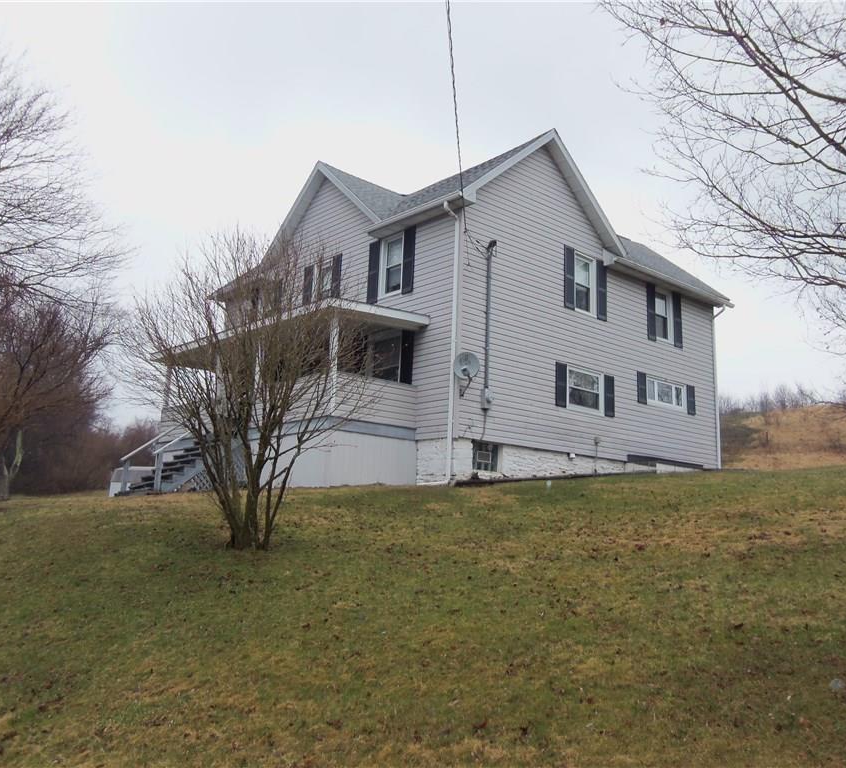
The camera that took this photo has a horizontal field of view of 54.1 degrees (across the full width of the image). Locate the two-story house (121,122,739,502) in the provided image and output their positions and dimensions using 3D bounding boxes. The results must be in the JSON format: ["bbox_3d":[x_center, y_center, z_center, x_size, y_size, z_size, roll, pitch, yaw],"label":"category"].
[{"bbox_3d":[-0.308,-0.955,22.698,14.400,8.650,11.150,11,-13,-40],"label":"two-story house"}]

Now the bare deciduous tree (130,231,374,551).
[{"bbox_3d":[-2.047,-0.010,10.086,2.850,3.900,2.800,3,-10,0],"label":"bare deciduous tree"}]

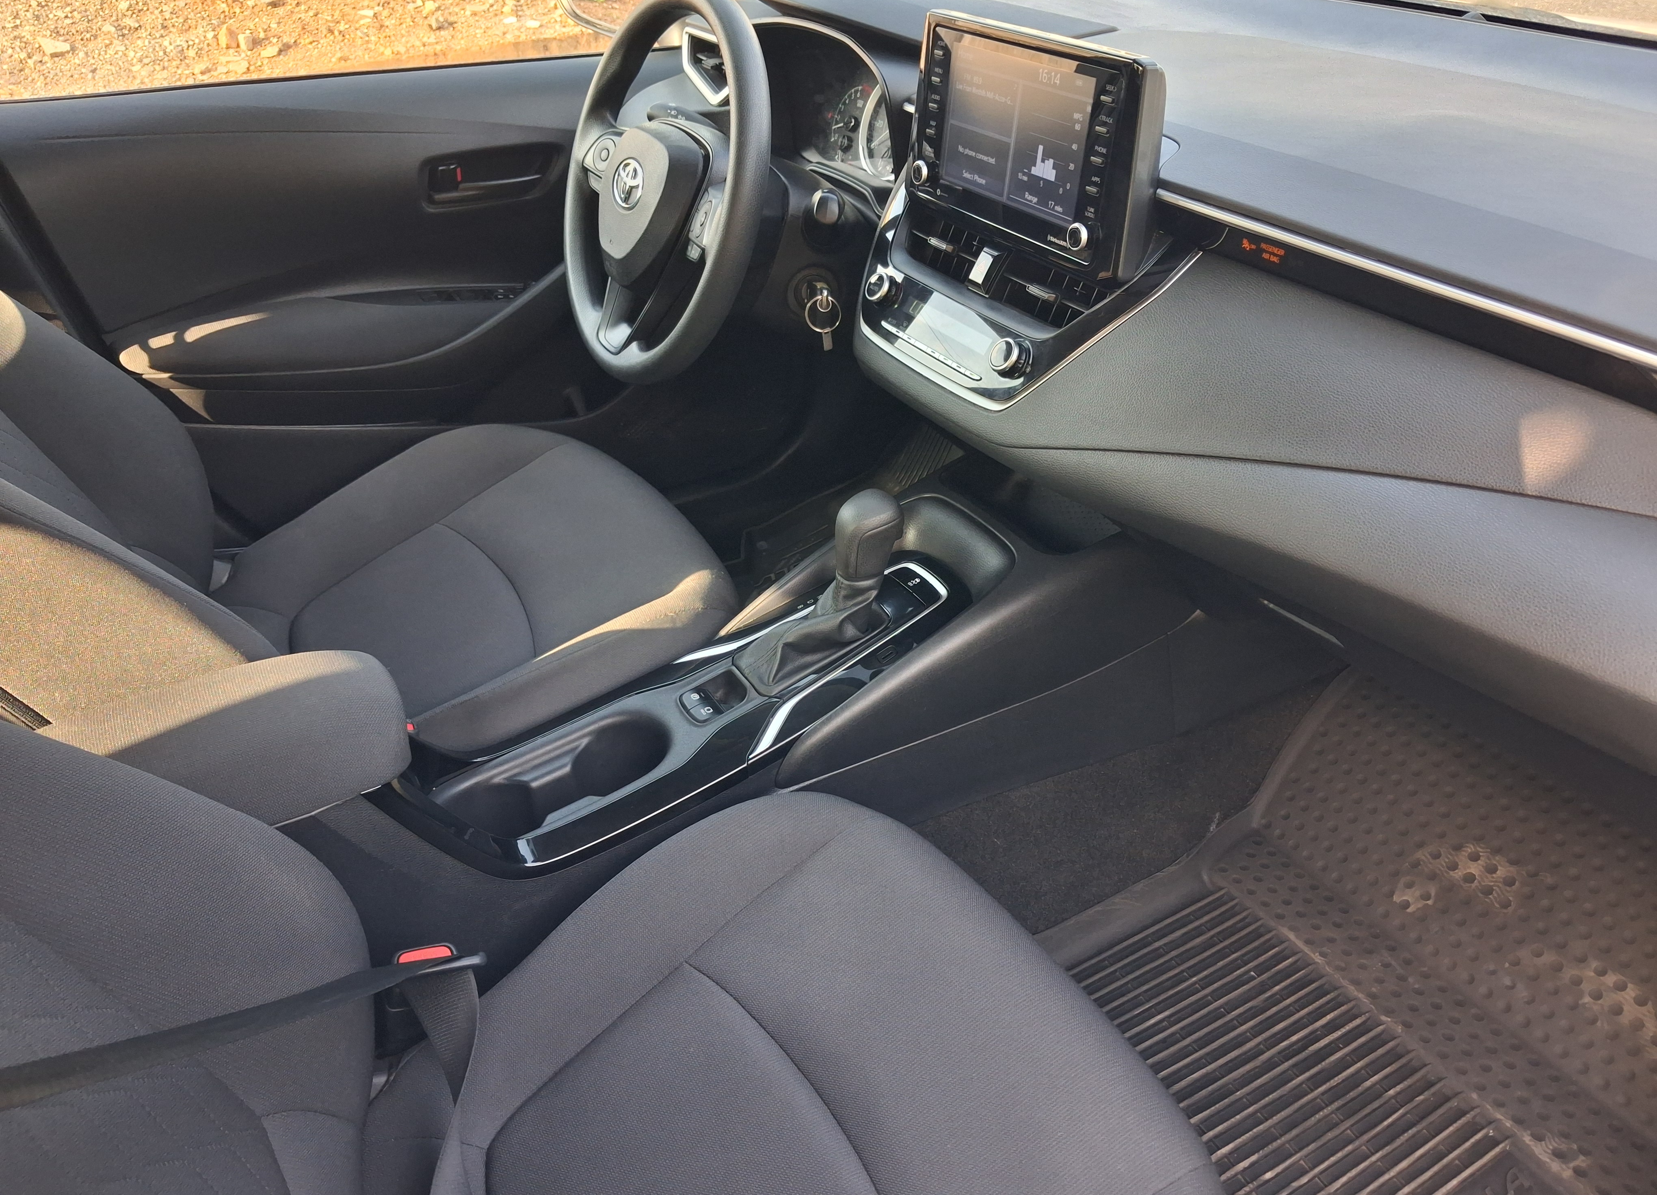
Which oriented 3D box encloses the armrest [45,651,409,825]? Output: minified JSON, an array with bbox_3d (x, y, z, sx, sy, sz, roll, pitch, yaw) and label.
[{"bbox_3d":[-0.425,0.107,0.856,0.270,0.064,0.145,-18,37,-26],"label":"armrest"}]

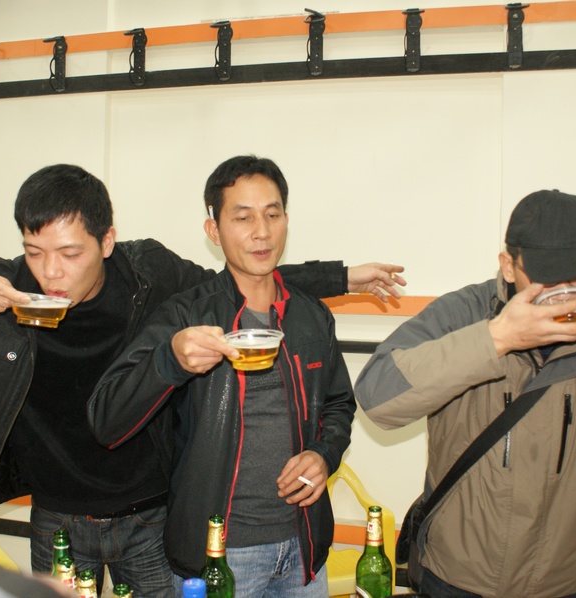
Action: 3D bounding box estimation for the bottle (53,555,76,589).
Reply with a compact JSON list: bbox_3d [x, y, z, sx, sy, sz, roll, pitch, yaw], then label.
[{"bbox_3d":[-0.360,0.557,1.205,0.073,0.280,0.073,1,2,0],"label":"bottle"}]

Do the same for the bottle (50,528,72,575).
[{"bbox_3d":[-0.398,0.547,1.305,0.073,0.280,0.073,1,2,0],"label":"bottle"}]

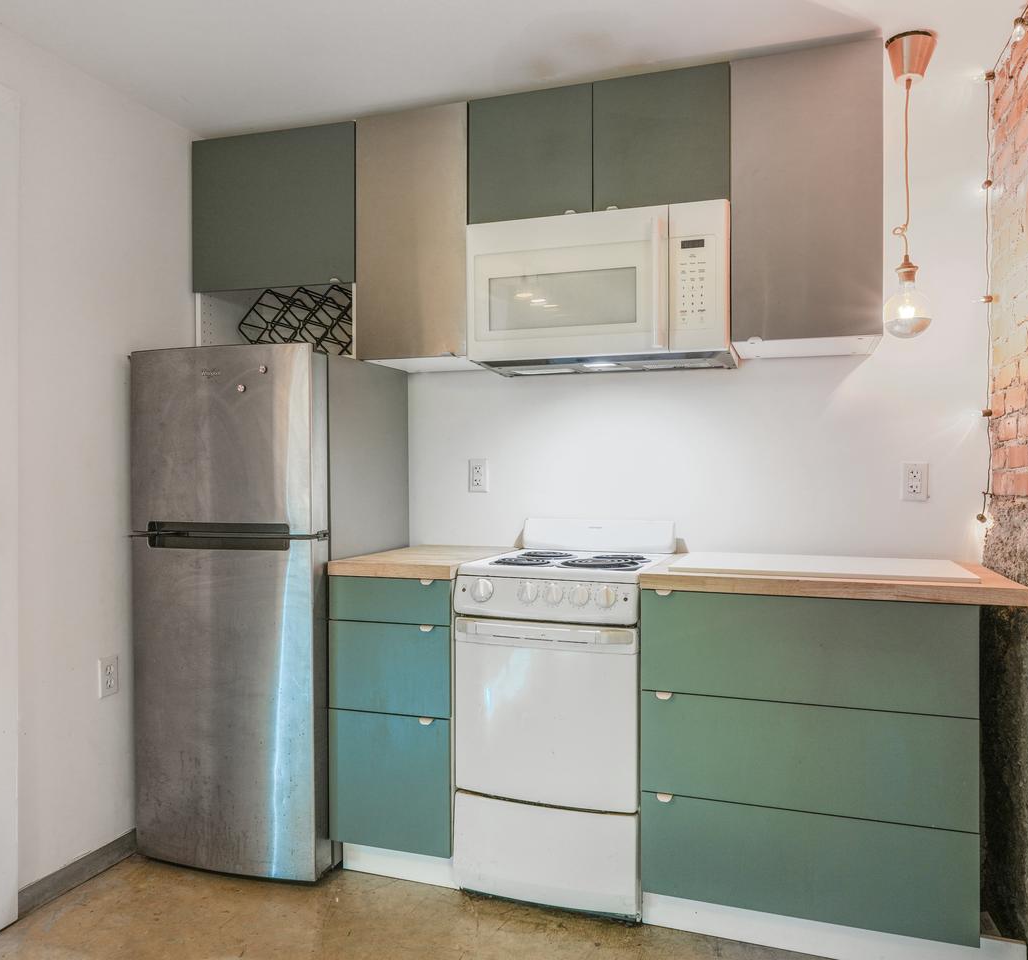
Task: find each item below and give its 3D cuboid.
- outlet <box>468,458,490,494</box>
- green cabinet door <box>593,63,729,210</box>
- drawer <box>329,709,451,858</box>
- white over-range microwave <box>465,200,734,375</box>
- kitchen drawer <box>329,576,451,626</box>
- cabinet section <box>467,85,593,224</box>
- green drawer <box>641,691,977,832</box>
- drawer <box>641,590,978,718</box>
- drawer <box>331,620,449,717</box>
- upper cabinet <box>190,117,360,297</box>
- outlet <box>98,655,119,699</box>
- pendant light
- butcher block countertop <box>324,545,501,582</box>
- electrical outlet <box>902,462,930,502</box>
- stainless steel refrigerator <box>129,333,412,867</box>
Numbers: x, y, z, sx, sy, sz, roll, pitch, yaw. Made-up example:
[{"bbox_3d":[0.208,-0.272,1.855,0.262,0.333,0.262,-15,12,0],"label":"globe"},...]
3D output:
[{"bbox_3d":[-0.128,-0.013,2.819,0.070,0.115,0.009,0,1,18],"label":"outlet"},{"bbox_3d":[0.409,-0.947,2.241,0.378,0.374,0.020,0,1,18],"label":"green cabinet door"},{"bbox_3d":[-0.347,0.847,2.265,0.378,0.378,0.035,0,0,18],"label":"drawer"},{"bbox_3d":[0.283,-0.558,2.466,0.758,0.409,0.420,0,1,18],"label":"white over-range microwave"},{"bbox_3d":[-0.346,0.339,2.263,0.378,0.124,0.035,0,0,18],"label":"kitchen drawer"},{"bbox_3d":[0.048,-0.943,2.350,0.377,0.378,0.022,0,0,18],"label":"cabinet section"},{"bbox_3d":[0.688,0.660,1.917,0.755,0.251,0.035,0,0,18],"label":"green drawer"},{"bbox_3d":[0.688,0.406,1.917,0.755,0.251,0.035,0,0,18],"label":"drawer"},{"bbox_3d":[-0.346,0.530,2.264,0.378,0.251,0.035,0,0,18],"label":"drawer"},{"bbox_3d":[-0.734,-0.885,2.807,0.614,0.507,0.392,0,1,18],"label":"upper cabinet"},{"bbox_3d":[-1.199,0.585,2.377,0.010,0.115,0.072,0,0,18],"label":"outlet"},{"bbox_3d":[1.024,-0.754,2.073,0.126,0.780,0.126,0,1,18],"label":"pendant light"},{"bbox_3d":[-0.256,0.253,2.536,0.377,0.038,0.631,0,1,18],"label":"butcher block countertop"},{"bbox_3d":[1.198,0.008,2.386,0.072,0.115,0.010,0,0,18],"label":"electrical outlet"},{"bbox_3d":[-0.753,0.383,2.603,0.610,1.522,0.685,0,1,18],"label":"stainless steel refrigerator"}]

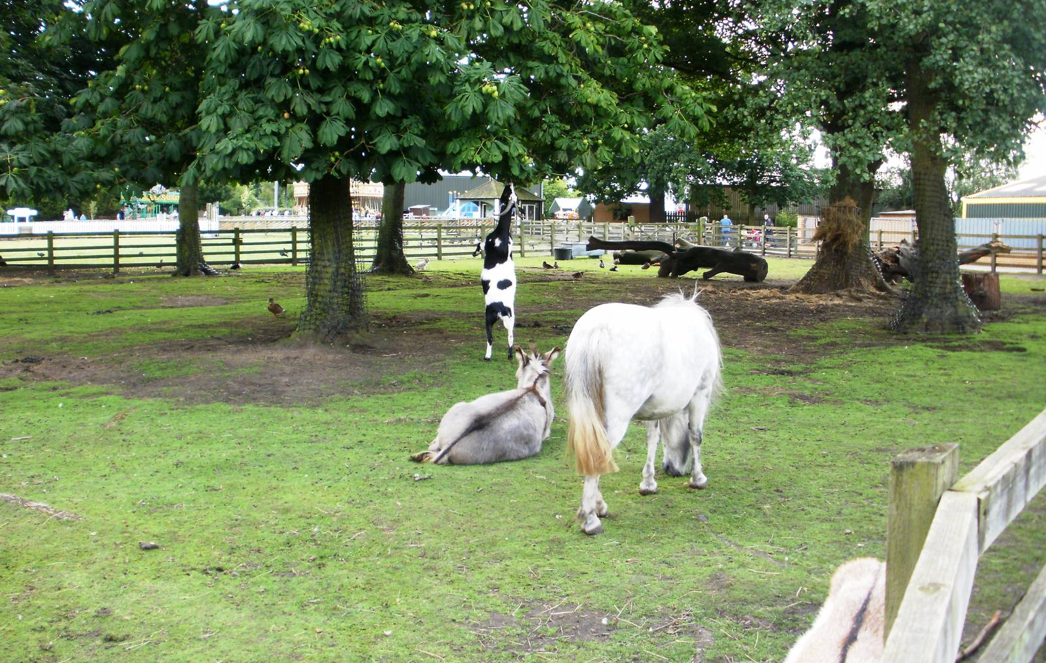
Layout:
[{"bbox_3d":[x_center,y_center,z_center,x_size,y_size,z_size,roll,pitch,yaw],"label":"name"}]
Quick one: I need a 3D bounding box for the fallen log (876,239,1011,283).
[{"bbox_3d":[10.300,-1.779,26.862,3.300,1.060,1.000,1,6,8],"label":"fallen log"}]

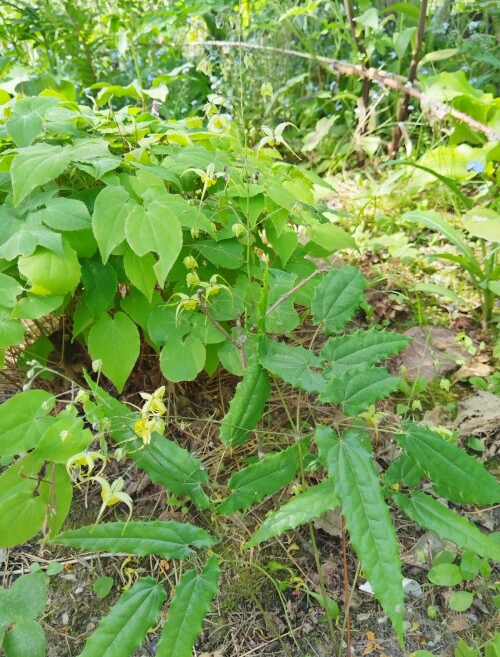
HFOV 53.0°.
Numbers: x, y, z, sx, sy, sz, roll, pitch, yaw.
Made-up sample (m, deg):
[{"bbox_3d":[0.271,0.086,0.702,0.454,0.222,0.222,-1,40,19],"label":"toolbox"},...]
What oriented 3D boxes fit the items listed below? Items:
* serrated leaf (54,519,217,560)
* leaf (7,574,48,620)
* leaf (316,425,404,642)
[{"bbox_3d":[-0.102,0.186,0.440,0.135,0.016,0.035,4,28,-4],"label":"serrated leaf"},{"bbox_3d":[-0.208,0.252,0.470,0.039,0.010,0.042,14,39,24],"label":"leaf"},{"bbox_3d":[0.089,0.153,0.385,0.045,0.153,0.022,-13,-11,-8],"label":"leaf"}]

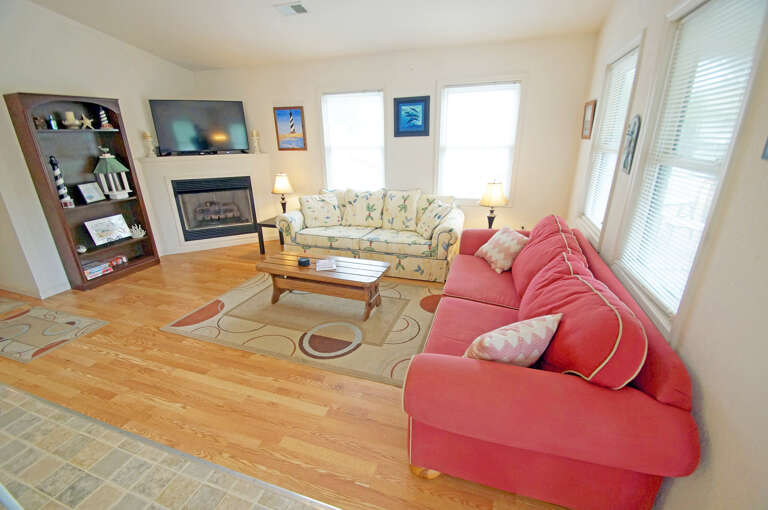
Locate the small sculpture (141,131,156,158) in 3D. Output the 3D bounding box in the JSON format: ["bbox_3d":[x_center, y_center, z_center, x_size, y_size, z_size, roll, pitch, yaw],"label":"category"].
[{"bbox_3d":[-3.037,-1.429,4.122,0.110,0.340,0.110,-10,21,-26],"label":"small sculpture"}]

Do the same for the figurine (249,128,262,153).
[{"bbox_3d":[-1.884,-1.654,4.678,0.115,0.350,0.115,-10,21,-26],"label":"figurine"}]

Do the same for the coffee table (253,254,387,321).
[{"bbox_3d":[-0.558,0.290,3.016,1.160,0.400,0.450,6,20,18],"label":"coffee table"}]

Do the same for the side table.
[{"bbox_3d":[-1.411,-0.277,4.628,0.530,0.440,0.530,6,20,18],"label":"side table"}]

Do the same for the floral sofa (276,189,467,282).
[{"bbox_3d":[-0.164,-0.335,4.072,2.220,0.890,0.900,6,20,18],"label":"floral sofa"}]

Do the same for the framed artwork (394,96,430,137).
[{"bbox_3d":[0.343,-1.691,3.935,0.445,0.445,0.030,6,20,18],"label":"framed artwork"}]

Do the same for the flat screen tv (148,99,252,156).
[{"bbox_3d":[-2.494,-1.748,4.394,1.100,0.690,0.120,-10,21,-26],"label":"flat screen tv"}]

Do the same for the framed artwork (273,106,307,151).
[{"bbox_3d":[-1.313,-1.766,4.495,0.480,0.580,0.030,6,20,18],"label":"framed artwork"}]

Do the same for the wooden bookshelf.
[{"bbox_3d":[-3.205,-0.674,3.557,0.240,1.920,0.870,6,20,18],"label":"wooden bookshelf"}]

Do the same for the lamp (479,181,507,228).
[{"bbox_3d":[1.214,-0.517,3.576,0.310,0.640,0.310,6,20,18],"label":"lamp"}]

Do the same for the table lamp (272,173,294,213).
[{"bbox_3d":[-1.414,-0.824,4.512,0.330,0.650,0.330,6,20,18],"label":"table lamp"}]

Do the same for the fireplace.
[{"bbox_3d":[-2.446,-0.701,4.718,0.980,0.850,0.200,-10,21,-26],"label":"fireplace"}]

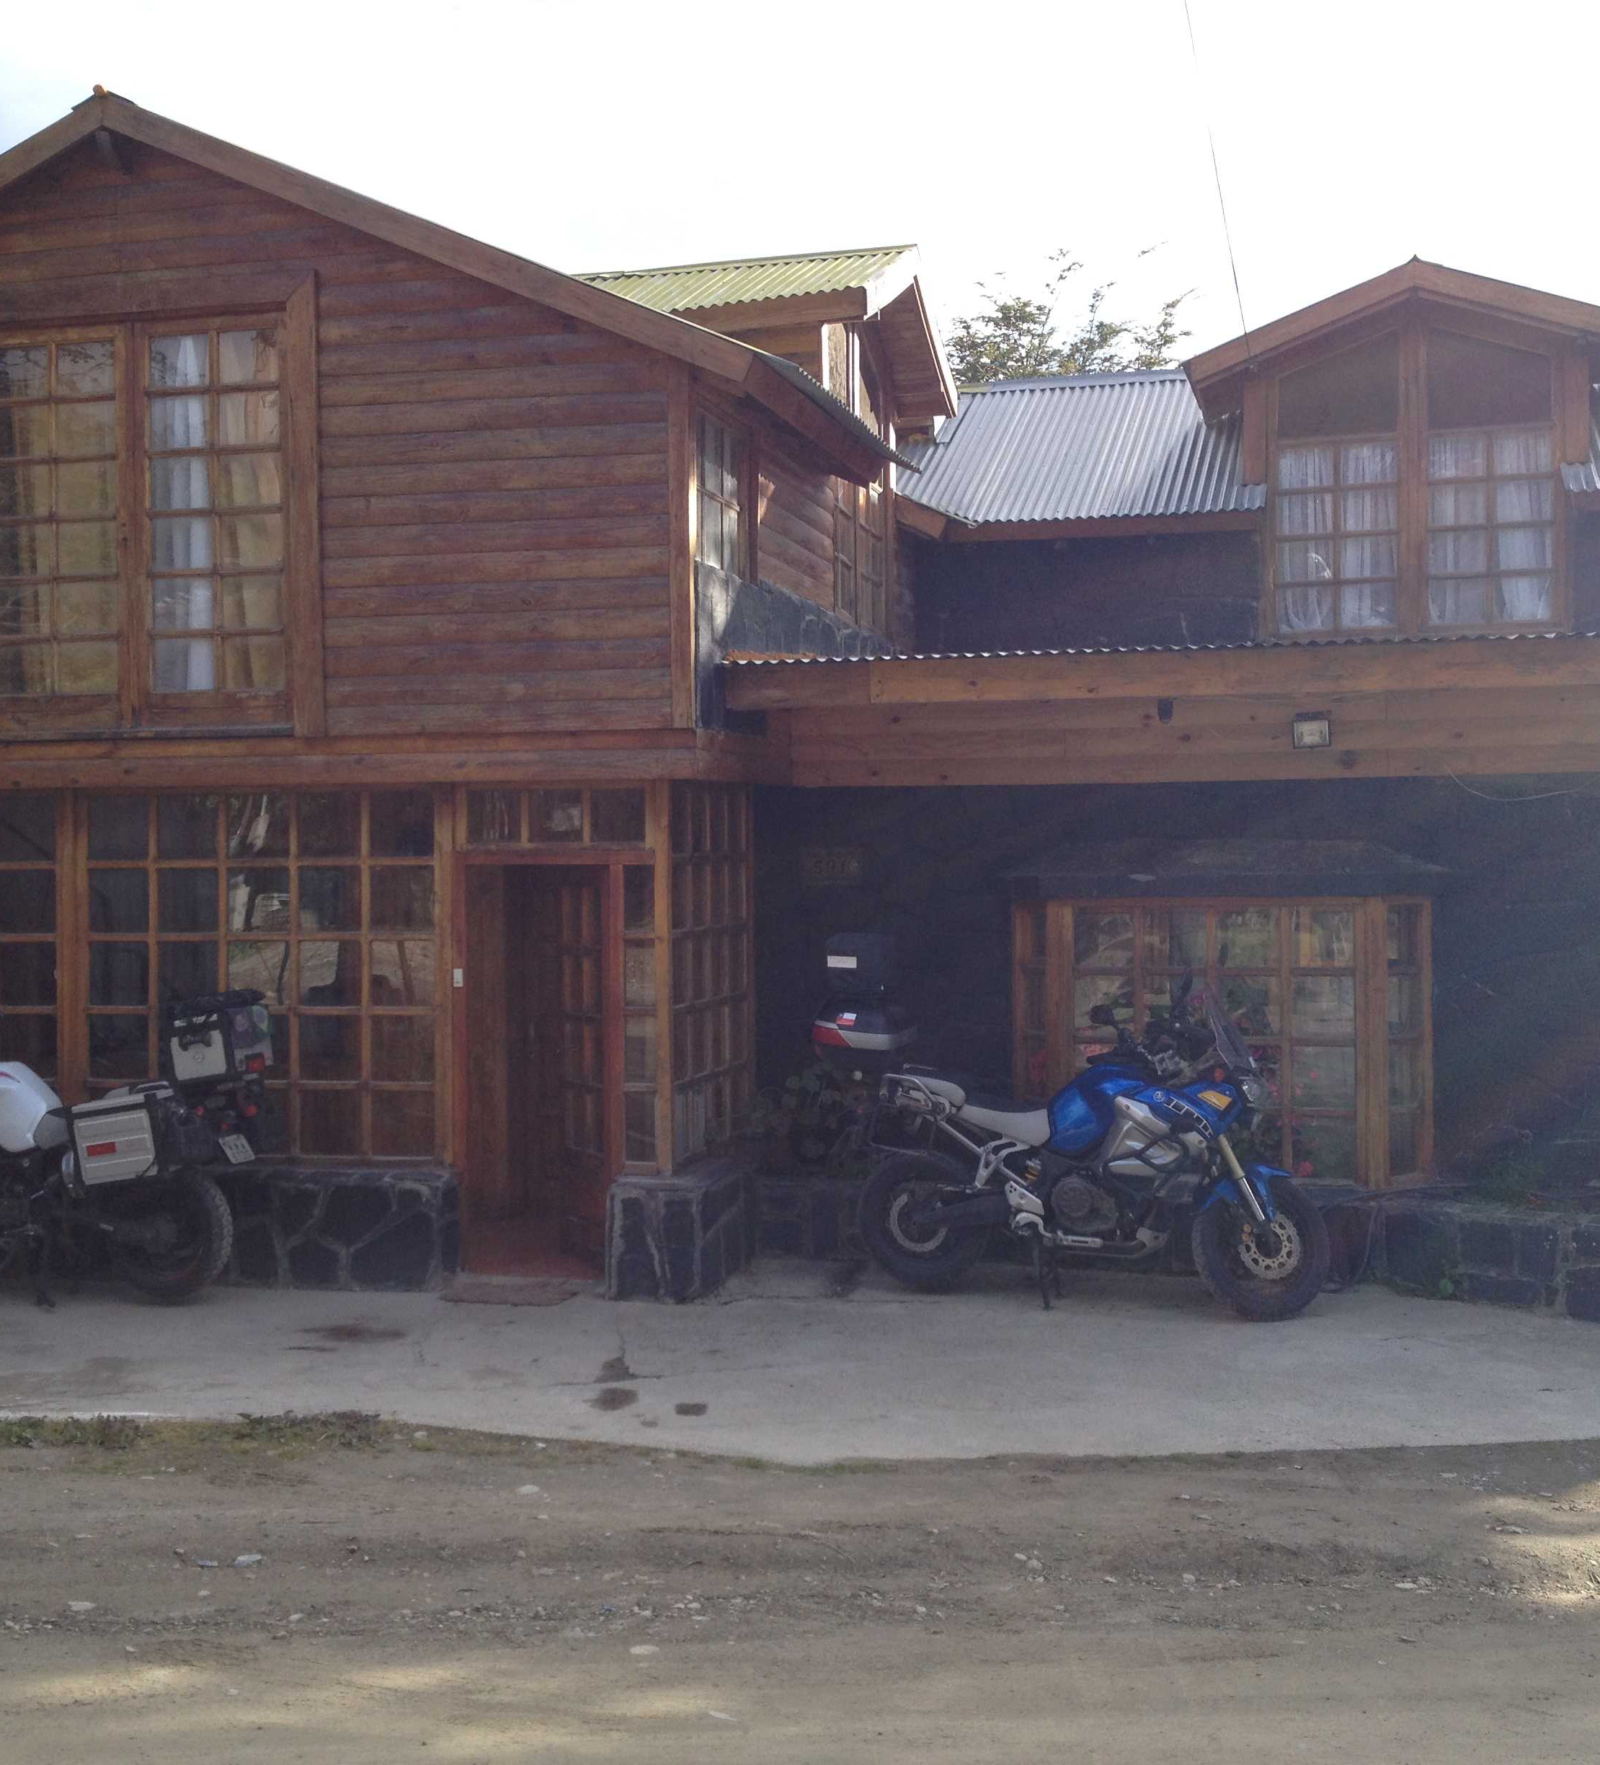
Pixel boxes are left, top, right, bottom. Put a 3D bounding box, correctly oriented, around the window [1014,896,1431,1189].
[{"bbox_3d":[1.966,0.737,11.275,1.984,1.330,0.360,0,0,15],"label":"window"}]

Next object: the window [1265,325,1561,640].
[{"bbox_3d":[3.434,-2.244,13.357,1.606,1.718,0.120,0,0,17],"label":"window"}]

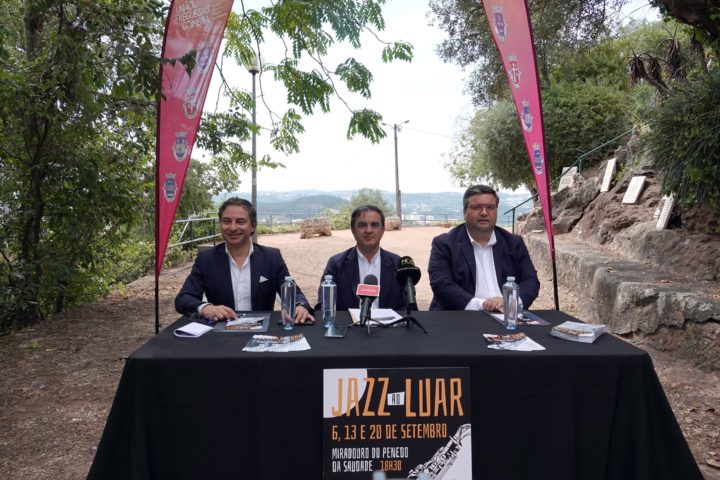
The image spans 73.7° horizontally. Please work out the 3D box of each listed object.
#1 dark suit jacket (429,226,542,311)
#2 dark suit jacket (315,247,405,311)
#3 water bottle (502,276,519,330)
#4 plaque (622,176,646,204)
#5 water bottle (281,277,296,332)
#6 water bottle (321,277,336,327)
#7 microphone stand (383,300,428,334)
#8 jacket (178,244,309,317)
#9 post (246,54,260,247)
[{"bbox_3d":[0.634,0.264,2.570,0.570,0.680,0.480,0,5,0],"label":"dark suit jacket"},{"bbox_3d":[-0.002,0.334,2.796,0.520,0.600,0.400,0,5,-2],"label":"dark suit jacket"},{"bbox_3d":[0.642,0.267,2.033,0.063,0.222,0.063,0,5,0],"label":"water bottle"},{"bbox_3d":[4.715,-0.851,8.250,0.050,0.530,0.270,28,-6,-21],"label":"plaque"},{"bbox_3d":[-0.301,0.265,2.018,0.063,0.222,0.063,0,5,0],"label":"water bottle"},{"bbox_3d":[-0.134,0.263,2.052,0.063,0.222,0.063,0,5,0],"label":"water bottle"},{"bbox_3d":[0.195,0.321,2.048,0.190,0.108,0.180,0,5,0],"label":"microphone stand"},{"bbox_3d":[-0.572,0.310,2.453,0.640,0.620,0.470,0,5,-7],"label":"jacket"},{"bbox_3d":[-2.655,-2.155,12.065,0.340,4.879,0.340,0,5,0],"label":"post"}]

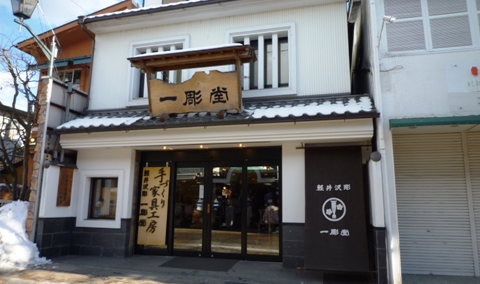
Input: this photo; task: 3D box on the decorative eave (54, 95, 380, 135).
[{"bbox_3d":[-0.768,-0.626,7.701,7.154,0.862,1.176,-2,-10,16],"label":"decorative eave"}]

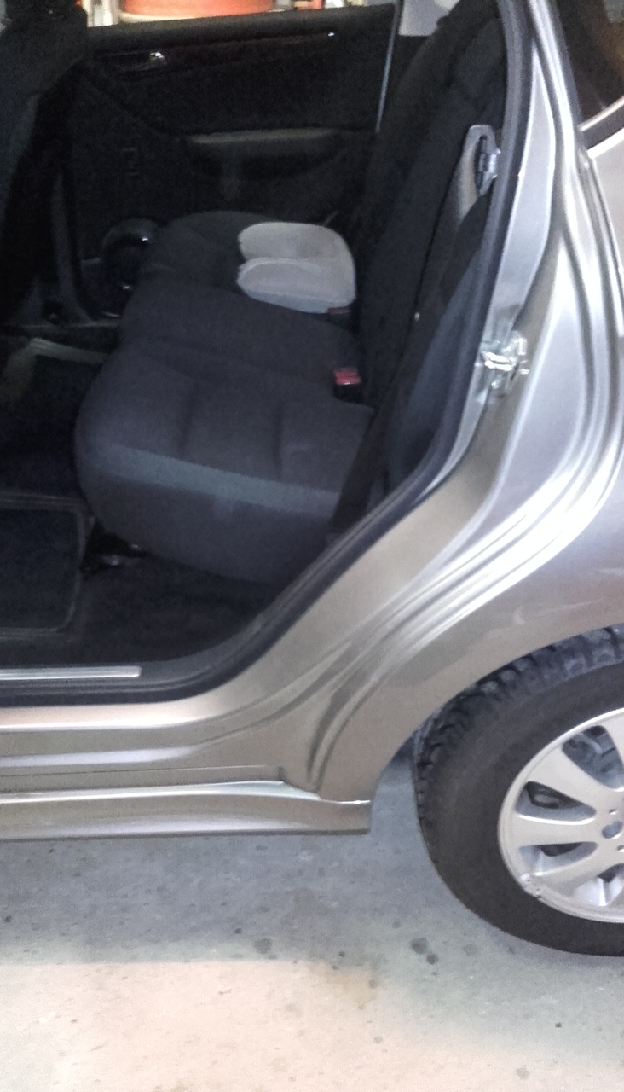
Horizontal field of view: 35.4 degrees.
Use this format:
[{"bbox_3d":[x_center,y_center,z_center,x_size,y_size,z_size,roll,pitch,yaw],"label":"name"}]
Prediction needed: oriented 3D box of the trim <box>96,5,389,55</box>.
[{"bbox_3d":[-0.176,-1.162,2.202,0.730,0.062,0.070,-3,32,3],"label":"trim"}]

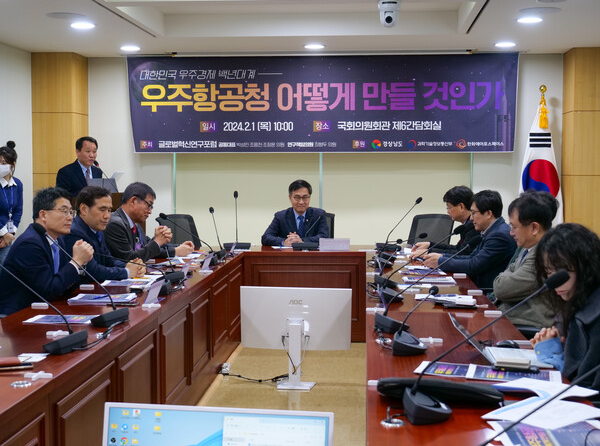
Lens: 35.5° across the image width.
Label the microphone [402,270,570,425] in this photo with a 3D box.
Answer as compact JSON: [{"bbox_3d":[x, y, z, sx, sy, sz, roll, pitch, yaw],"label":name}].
[{"bbox_3d":[0.471,0.314,2.373,0.410,0.365,0.145,0,3,2],"label":"microphone"}]

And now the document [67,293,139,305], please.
[{"bbox_3d":[-0.953,0.374,4.564,0.305,0.025,0.220,0,3,4],"label":"document"}]

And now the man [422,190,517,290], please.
[{"bbox_3d":[1.070,0.405,5.939,0.660,1.230,0.500,0,3,4],"label":"man"}]

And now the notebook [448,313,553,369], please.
[{"bbox_3d":[0.655,0.388,3.106,0.310,0.138,0.320,0,3,7],"label":"notebook"}]

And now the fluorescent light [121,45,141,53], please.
[{"bbox_3d":[-1.608,-1.652,8.812,0.180,0.040,0.180,0,4,4],"label":"fluorescent light"}]

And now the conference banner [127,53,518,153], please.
[{"bbox_3d":[0.230,-1.195,9.357,3.910,0.980,0.020,0,3,4],"label":"conference banner"}]

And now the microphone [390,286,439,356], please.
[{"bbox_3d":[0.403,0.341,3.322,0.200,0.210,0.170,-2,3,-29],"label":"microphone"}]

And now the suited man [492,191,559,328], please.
[{"bbox_3d":[0.994,0.484,4.142,0.660,1.260,0.520,0,3,1],"label":"suited man"}]

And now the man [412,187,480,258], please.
[{"bbox_3d":[1.177,0.351,7.220,0.680,1.264,0.500,0,4,1],"label":"man"}]

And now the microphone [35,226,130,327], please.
[{"bbox_3d":[-0.990,0.221,4.253,0.410,0.450,0.210,1,4,24],"label":"microphone"}]

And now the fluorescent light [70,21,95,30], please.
[{"bbox_3d":[-1.716,-1.562,7.359,0.180,0.040,0.180,0,4,4],"label":"fluorescent light"}]

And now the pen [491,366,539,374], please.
[{"bbox_3d":[0.666,0.456,2.893,0.143,0.014,0.014,1,3,19],"label":"pen"}]

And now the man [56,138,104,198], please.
[{"bbox_3d":[-1.990,0.056,8.634,0.500,1.695,0.360,-4,5,-45],"label":"man"}]

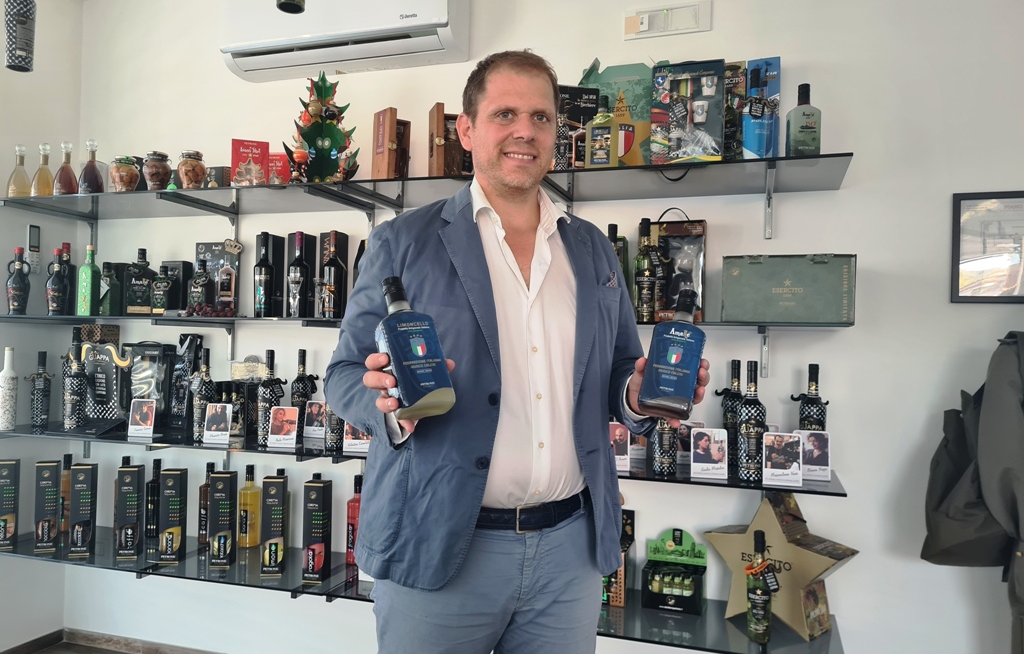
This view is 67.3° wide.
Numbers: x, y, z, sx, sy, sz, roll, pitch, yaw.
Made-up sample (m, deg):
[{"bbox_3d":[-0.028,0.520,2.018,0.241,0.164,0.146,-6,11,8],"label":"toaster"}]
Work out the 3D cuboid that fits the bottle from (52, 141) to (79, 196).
[{"bbox_3d":[-1.621,-0.561,2.794,0.083,0.224,0.083,1,-1,18],"label":"bottle"}]

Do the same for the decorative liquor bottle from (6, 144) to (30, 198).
[{"bbox_3d":[-1.779,-0.554,2.776,0.071,0.207,0.071,1,-1,-4],"label":"decorative liquor bottle"}]

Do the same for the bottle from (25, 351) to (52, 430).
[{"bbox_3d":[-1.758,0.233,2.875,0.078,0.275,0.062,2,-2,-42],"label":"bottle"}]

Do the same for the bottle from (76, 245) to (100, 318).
[{"bbox_3d":[-1.520,-0.165,2.764,0.057,0.254,0.055,1,-1,11],"label":"bottle"}]

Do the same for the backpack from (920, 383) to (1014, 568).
[{"bbox_3d":[1.204,0.377,1.980,0.280,0.470,0.180,1,-1,18],"label":"backpack"}]

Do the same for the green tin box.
[{"bbox_3d":[0.712,-0.093,1.992,0.317,0.171,0.100,1,-1,18],"label":"green tin box"}]

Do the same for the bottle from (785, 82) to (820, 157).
[{"bbox_3d":[0.738,-0.516,1.945,0.078,0.196,0.050,1,-1,4],"label":"bottle"}]

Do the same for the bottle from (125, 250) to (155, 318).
[{"bbox_3d":[-1.302,-0.158,2.706,0.110,0.241,0.055,1,-1,14],"label":"bottle"}]

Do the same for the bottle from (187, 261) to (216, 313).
[{"bbox_3d":[-1.058,-0.133,2.626,0.082,0.195,0.045,1,-1,12],"label":"bottle"}]

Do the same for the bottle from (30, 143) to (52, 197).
[{"bbox_3d":[-1.639,-0.544,2.690,0.070,0.201,0.070,1,-1,18],"label":"bottle"}]

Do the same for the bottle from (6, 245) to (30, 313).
[{"bbox_3d":[-1.809,-0.162,2.821,0.071,0.257,0.066,2,-1,-22],"label":"bottle"}]

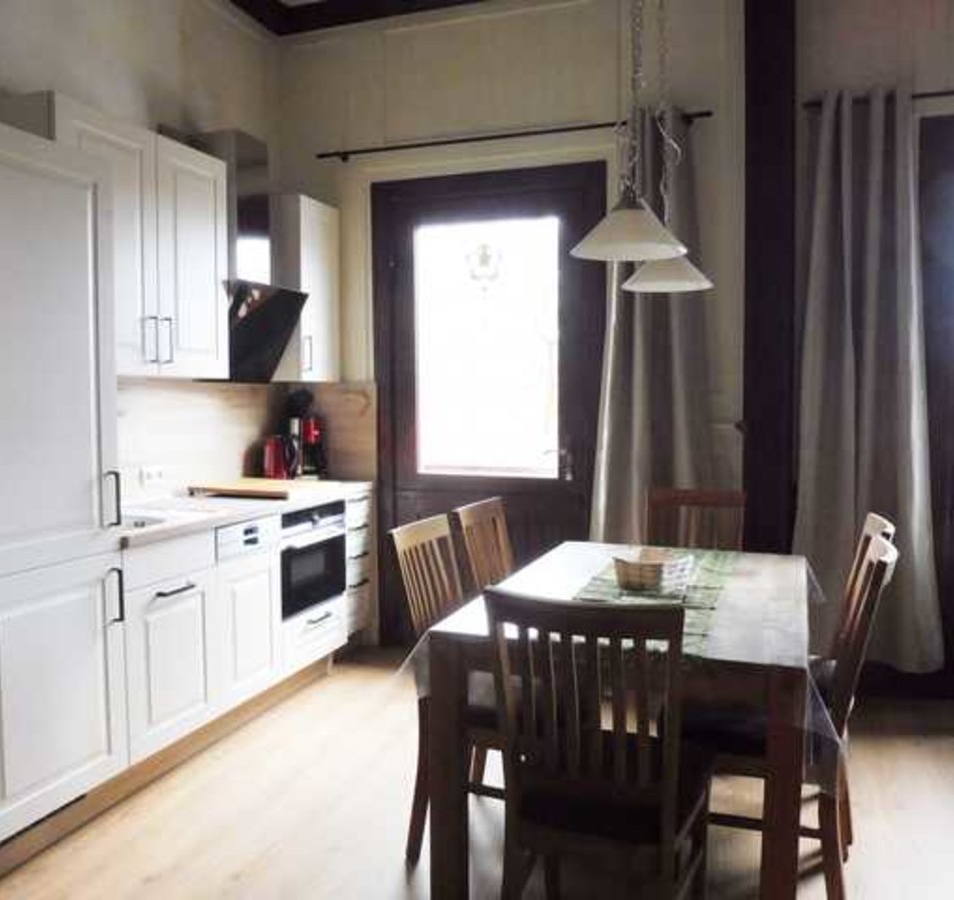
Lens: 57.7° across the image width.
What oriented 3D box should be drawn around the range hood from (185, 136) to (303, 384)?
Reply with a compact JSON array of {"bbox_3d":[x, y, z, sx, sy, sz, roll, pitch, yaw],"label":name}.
[{"bbox_3d":[-1.121,-0.886,4.098,0.410,1.130,0.597,1,3,19],"label":"range hood"}]

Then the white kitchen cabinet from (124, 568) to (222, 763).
[{"bbox_3d":[-1.330,0.747,3.206,0.535,0.580,0.500,1,3,19],"label":"white kitchen cabinet"}]

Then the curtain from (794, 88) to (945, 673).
[{"bbox_3d":[1.710,-0.296,3.762,0.610,2.510,0.150,1,3,19],"label":"curtain"}]

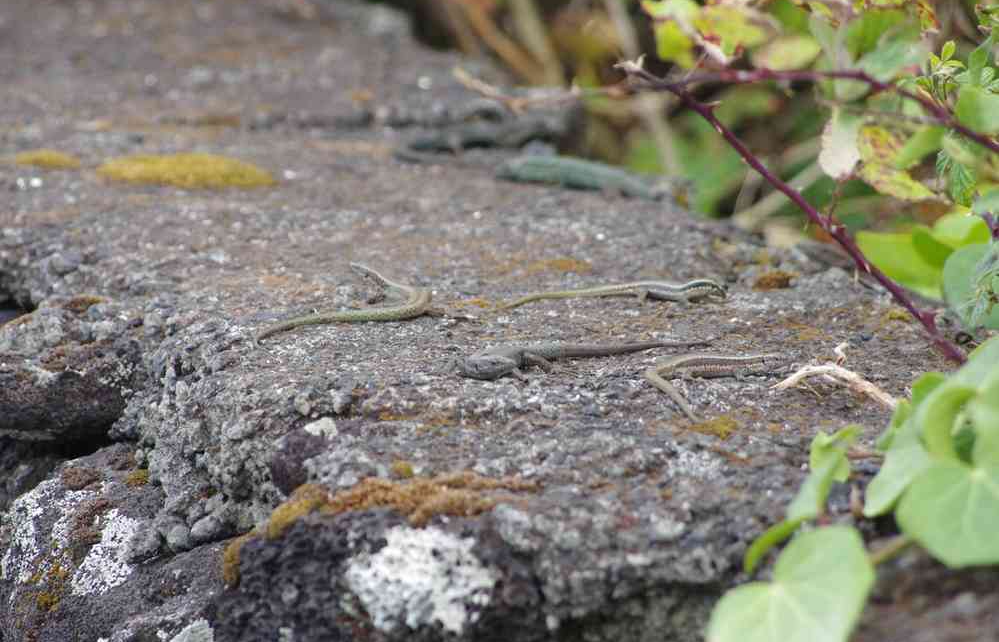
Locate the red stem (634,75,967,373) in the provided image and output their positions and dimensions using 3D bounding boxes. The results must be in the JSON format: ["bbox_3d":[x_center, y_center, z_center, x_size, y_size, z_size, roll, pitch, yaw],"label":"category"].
[{"bbox_3d":[0.114,-0.042,4.095,0.176,0.013,0.012,41,11,16],"label":"red stem"}]

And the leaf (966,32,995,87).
[{"bbox_3d":[0.180,-0.098,4.050,0.010,0.020,0.007,0,13,0],"label":"leaf"}]

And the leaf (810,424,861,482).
[{"bbox_3d":[0.153,0.060,4.900,0.024,0.025,0.015,0,13,0],"label":"leaf"}]

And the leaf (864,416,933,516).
[{"bbox_3d":[0.142,0.051,3.830,0.031,0.036,0.010,9,16,34],"label":"leaf"}]

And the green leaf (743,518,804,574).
[{"bbox_3d":[0.098,0.080,3.850,0.024,0.020,0.012,6,14,24],"label":"green leaf"}]

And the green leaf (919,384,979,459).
[{"bbox_3d":[0.159,0.035,3.820,0.023,0.028,0.012,6,14,24],"label":"green leaf"}]

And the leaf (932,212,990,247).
[{"bbox_3d":[0.235,-0.046,5.500,0.030,0.016,0.018,0,13,0],"label":"leaf"}]

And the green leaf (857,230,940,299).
[{"bbox_3d":[0.154,-0.021,4.120,0.036,0.027,0.012,3,13,15],"label":"green leaf"}]

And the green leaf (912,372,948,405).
[{"bbox_3d":[0.199,0.032,5.000,0.018,0.015,0.013,0,13,0],"label":"green leaf"}]

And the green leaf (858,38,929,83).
[{"bbox_3d":[0.155,-0.102,4.250,0.027,0.017,0.010,0,13,0],"label":"green leaf"}]

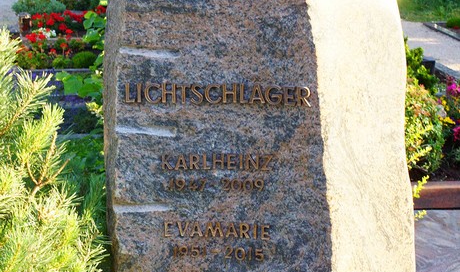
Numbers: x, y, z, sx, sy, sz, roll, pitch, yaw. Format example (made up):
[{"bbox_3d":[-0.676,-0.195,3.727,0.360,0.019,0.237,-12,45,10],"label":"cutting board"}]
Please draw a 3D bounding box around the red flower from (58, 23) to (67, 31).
[{"bbox_3d":[-1.782,-1.154,9.100,0.085,0.080,0.085,-3,15,-11],"label":"red flower"}]

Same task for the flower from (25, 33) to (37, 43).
[{"bbox_3d":[-1.959,-0.957,8.400,0.115,0.095,0.105,-3,15,-13],"label":"flower"}]

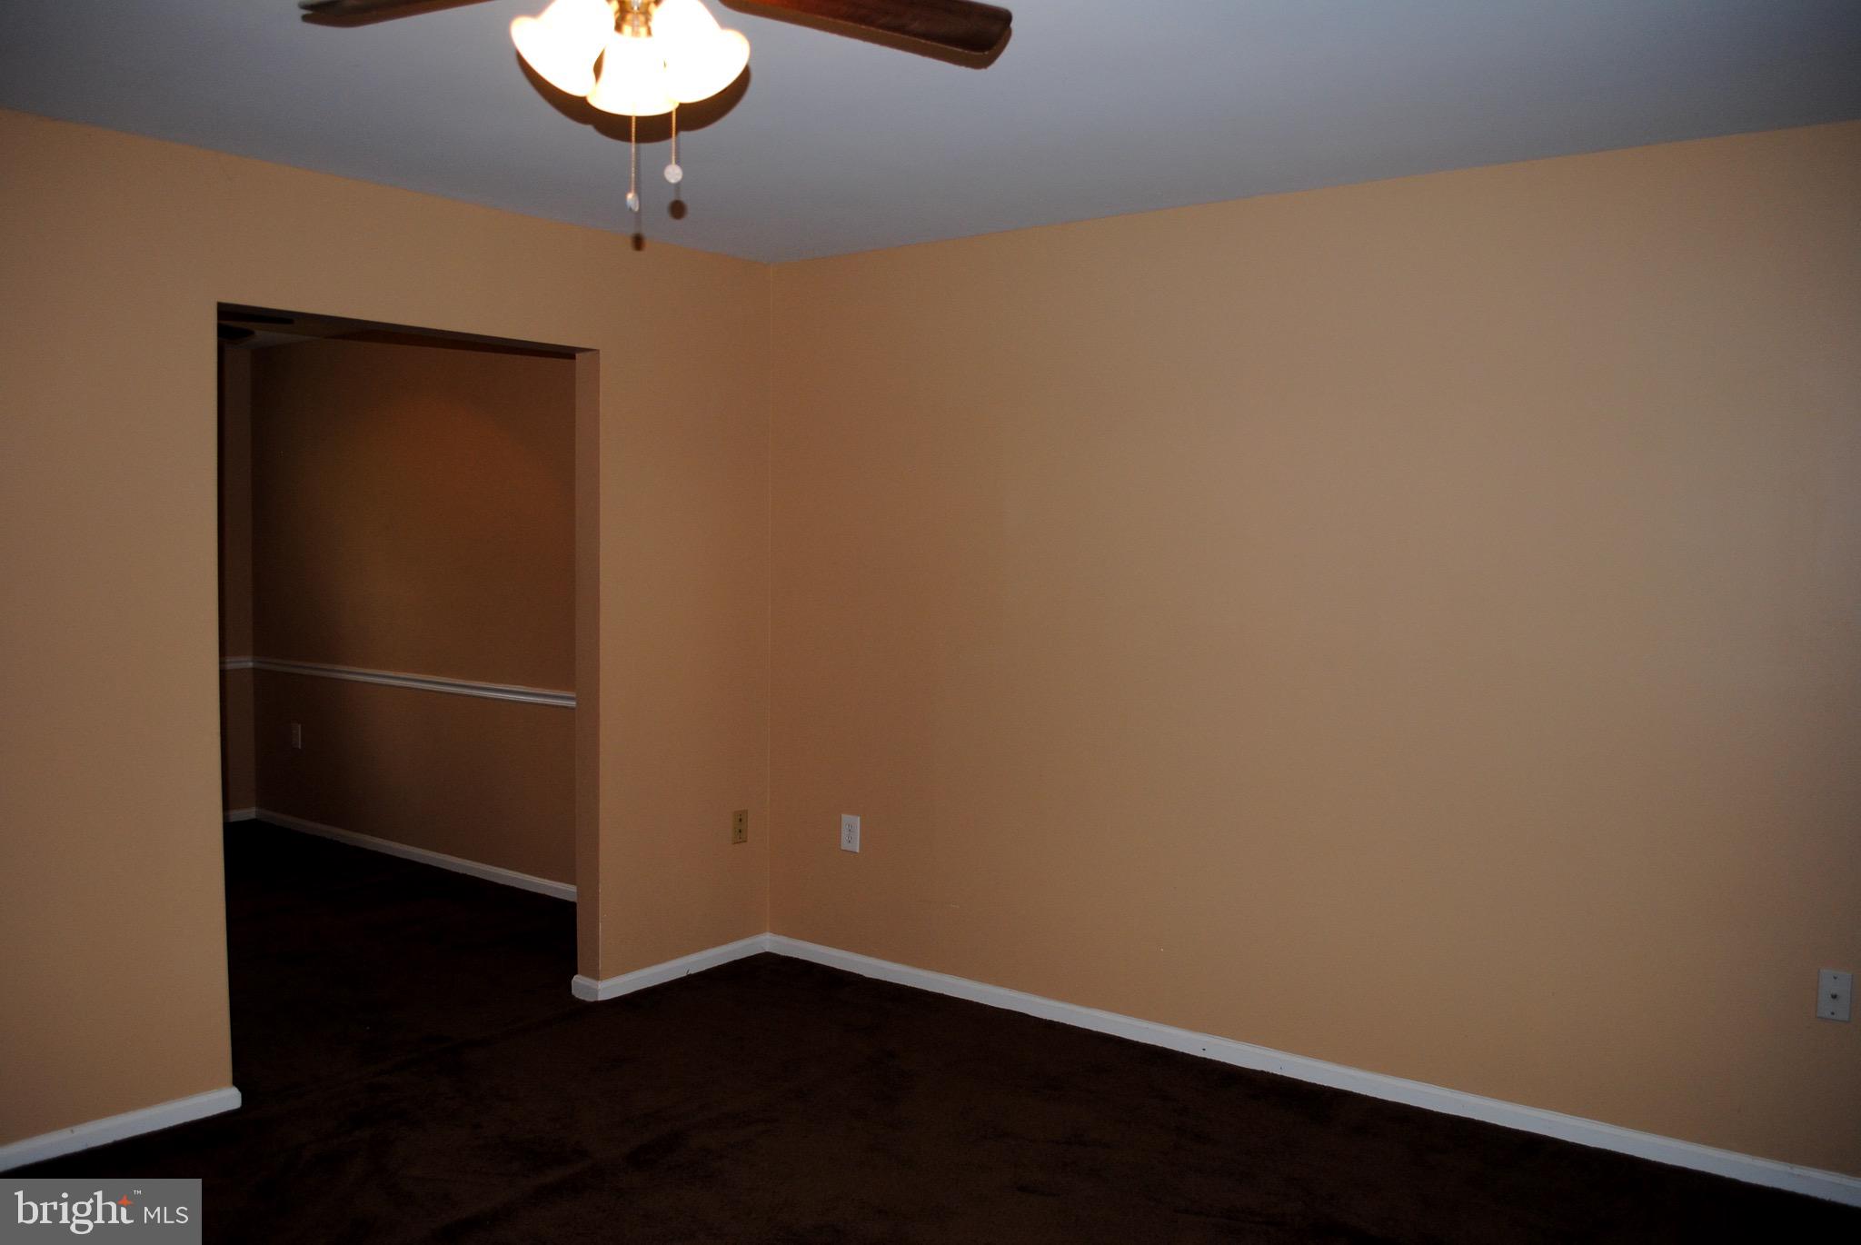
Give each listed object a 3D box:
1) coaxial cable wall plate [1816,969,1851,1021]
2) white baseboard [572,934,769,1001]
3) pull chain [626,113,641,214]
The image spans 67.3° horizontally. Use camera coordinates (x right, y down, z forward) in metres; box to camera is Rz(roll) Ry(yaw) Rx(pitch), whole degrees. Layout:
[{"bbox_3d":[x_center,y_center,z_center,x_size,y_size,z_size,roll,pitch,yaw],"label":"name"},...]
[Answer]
[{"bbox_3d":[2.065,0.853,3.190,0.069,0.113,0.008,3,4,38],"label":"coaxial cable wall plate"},{"bbox_3d":[-0.867,1.154,4.761,0.130,0.070,0.790,3,4,38],"label":"white baseboard"},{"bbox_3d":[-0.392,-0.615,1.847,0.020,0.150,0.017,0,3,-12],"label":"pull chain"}]

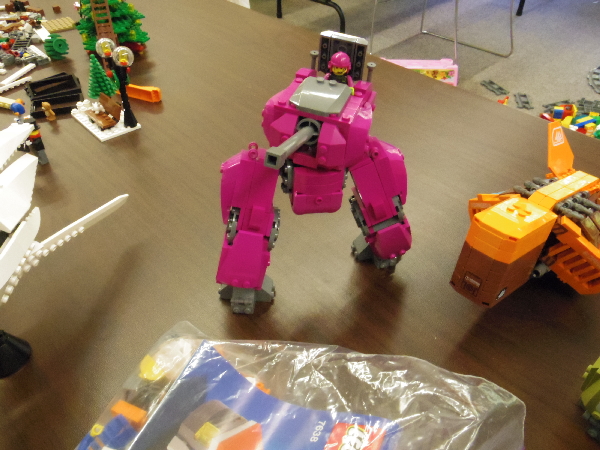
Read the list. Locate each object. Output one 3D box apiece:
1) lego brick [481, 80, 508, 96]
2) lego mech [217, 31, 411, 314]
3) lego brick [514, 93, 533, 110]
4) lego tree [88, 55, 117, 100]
[{"bbox_3d":[0.879,-0.616,2.341,0.061,0.015,0.131,-14,42,-18],"label":"lego brick"},{"bbox_3d":[0.015,-0.029,0.361,0.140,0.178,0.122,10,40,9],"label":"lego mech"},{"bbox_3d":[0.966,-0.532,2.245,0.061,0.015,0.131,6,40,5],"label":"lego brick"},{"bbox_3d":[-0.246,-0.182,0.632,0.034,0.051,0.034,2,40,0],"label":"lego tree"}]

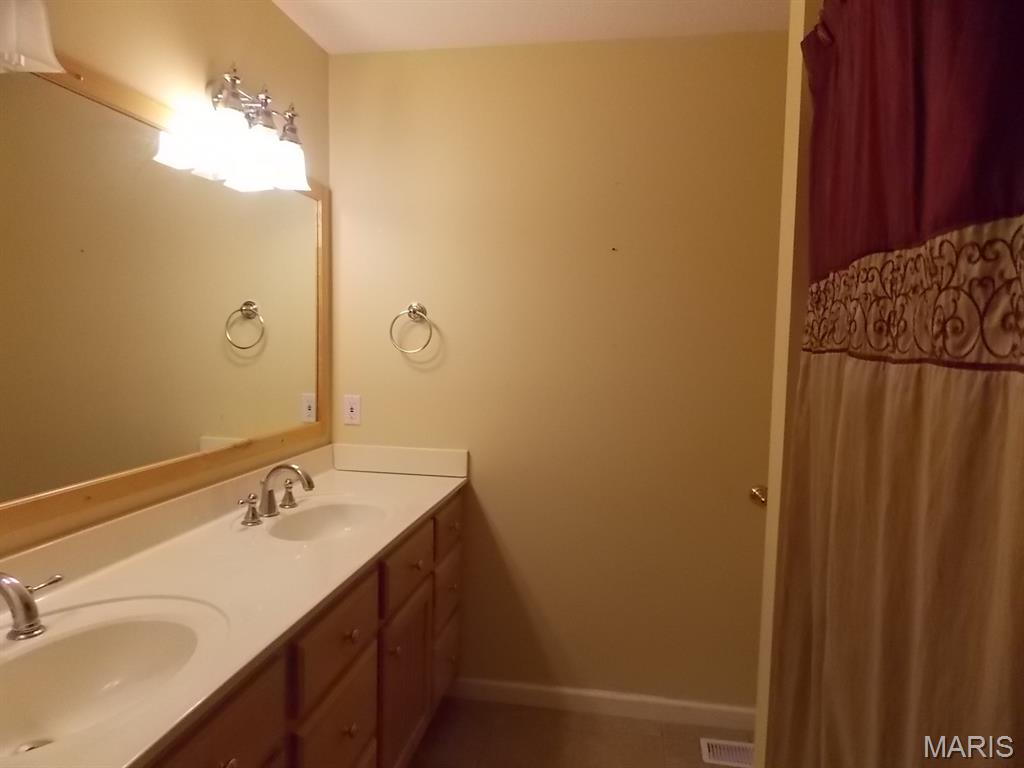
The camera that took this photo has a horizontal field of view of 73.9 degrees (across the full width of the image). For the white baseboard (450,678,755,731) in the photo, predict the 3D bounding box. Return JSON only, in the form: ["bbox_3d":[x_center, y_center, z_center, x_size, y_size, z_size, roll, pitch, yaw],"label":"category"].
[{"bbox_3d":[0.355,1.186,2.523,1.190,0.075,0.014,2,4,10],"label":"white baseboard"}]

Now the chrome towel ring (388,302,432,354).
[{"bbox_3d":[-0.370,-0.208,2.537,0.160,0.185,0.070,2,4,10],"label":"chrome towel ring"}]

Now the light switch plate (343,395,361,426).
[{"bbox_3d":[-0.617,0.102,2.628,0.070,0.114,0.012,2,4,10],"label":"light switch plate"}]

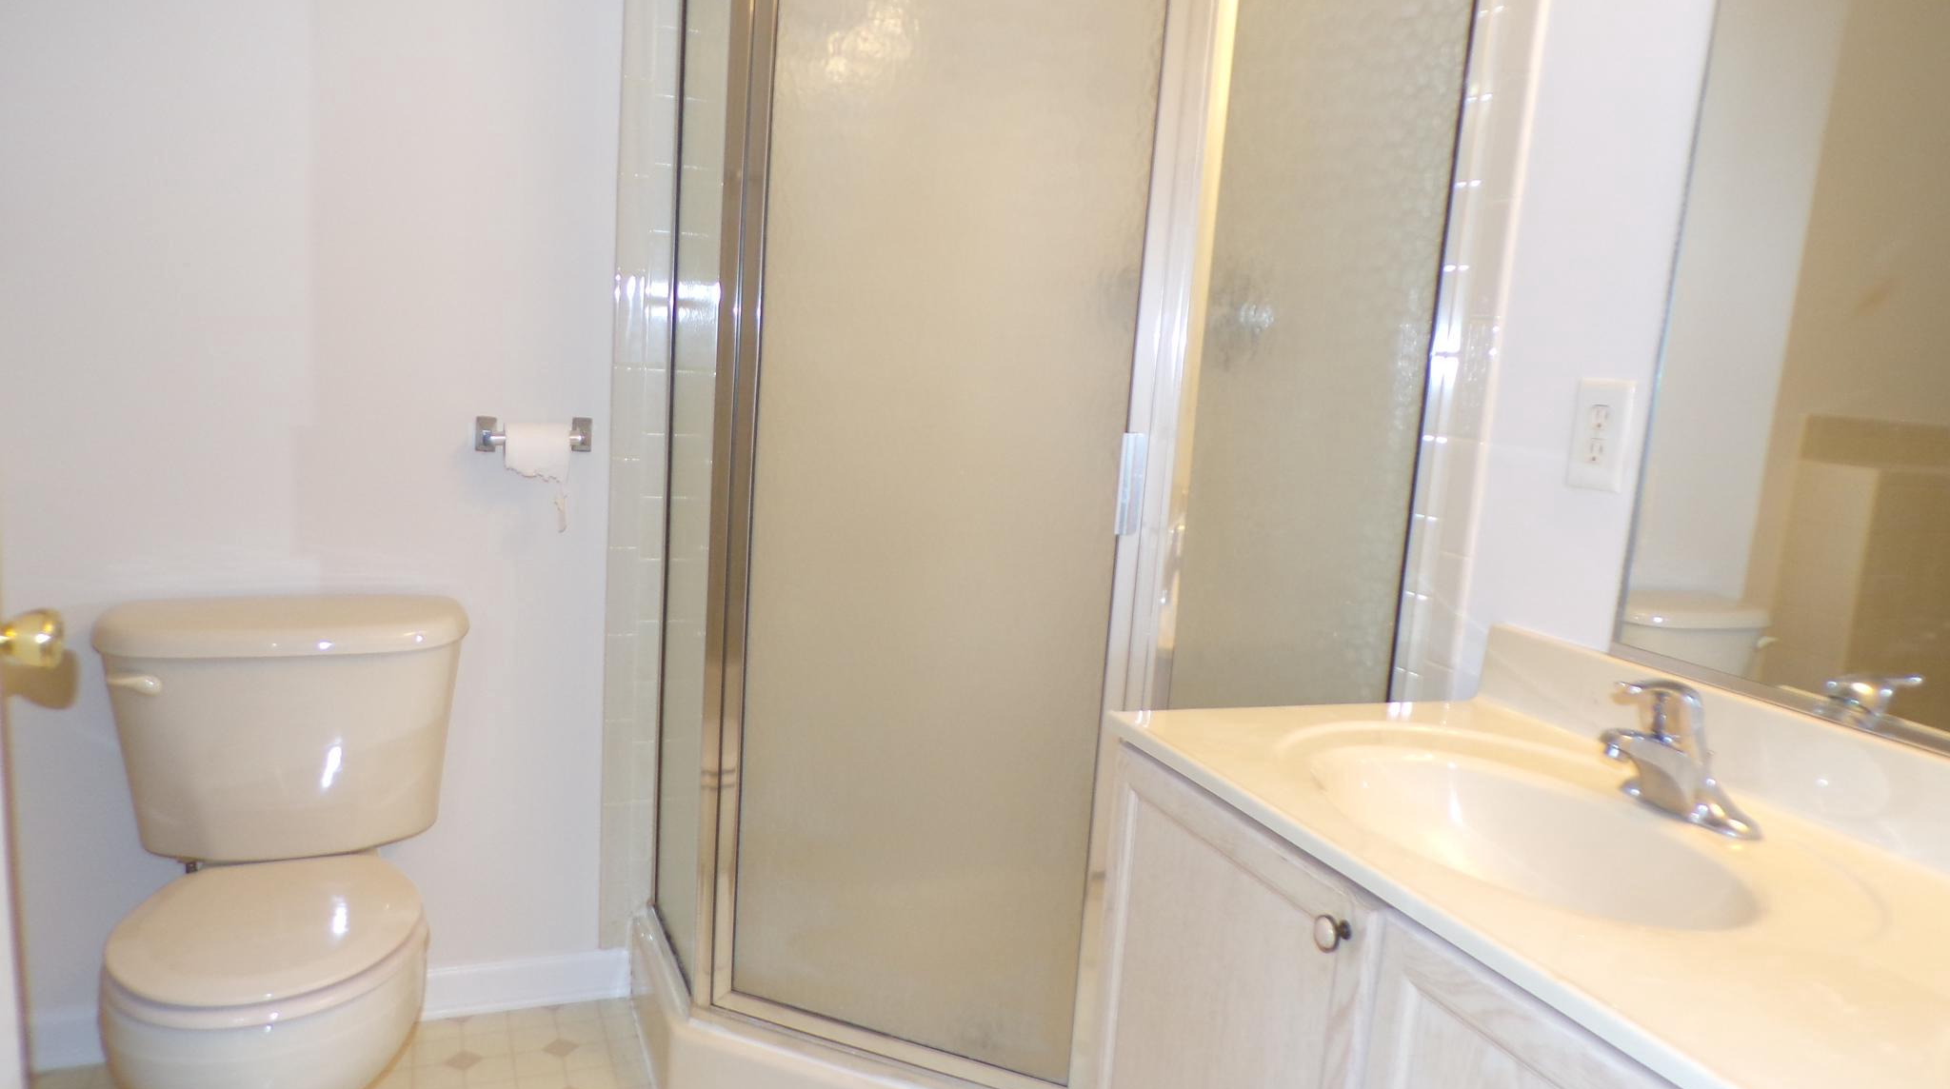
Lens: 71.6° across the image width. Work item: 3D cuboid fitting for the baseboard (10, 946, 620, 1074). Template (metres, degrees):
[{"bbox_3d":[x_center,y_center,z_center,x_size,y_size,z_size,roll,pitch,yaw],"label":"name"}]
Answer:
[{"bbox_3d":[-1.058,0.772,2.264,0.937,0.088,0.017,0,10,-23],"label":"baseboard"}]

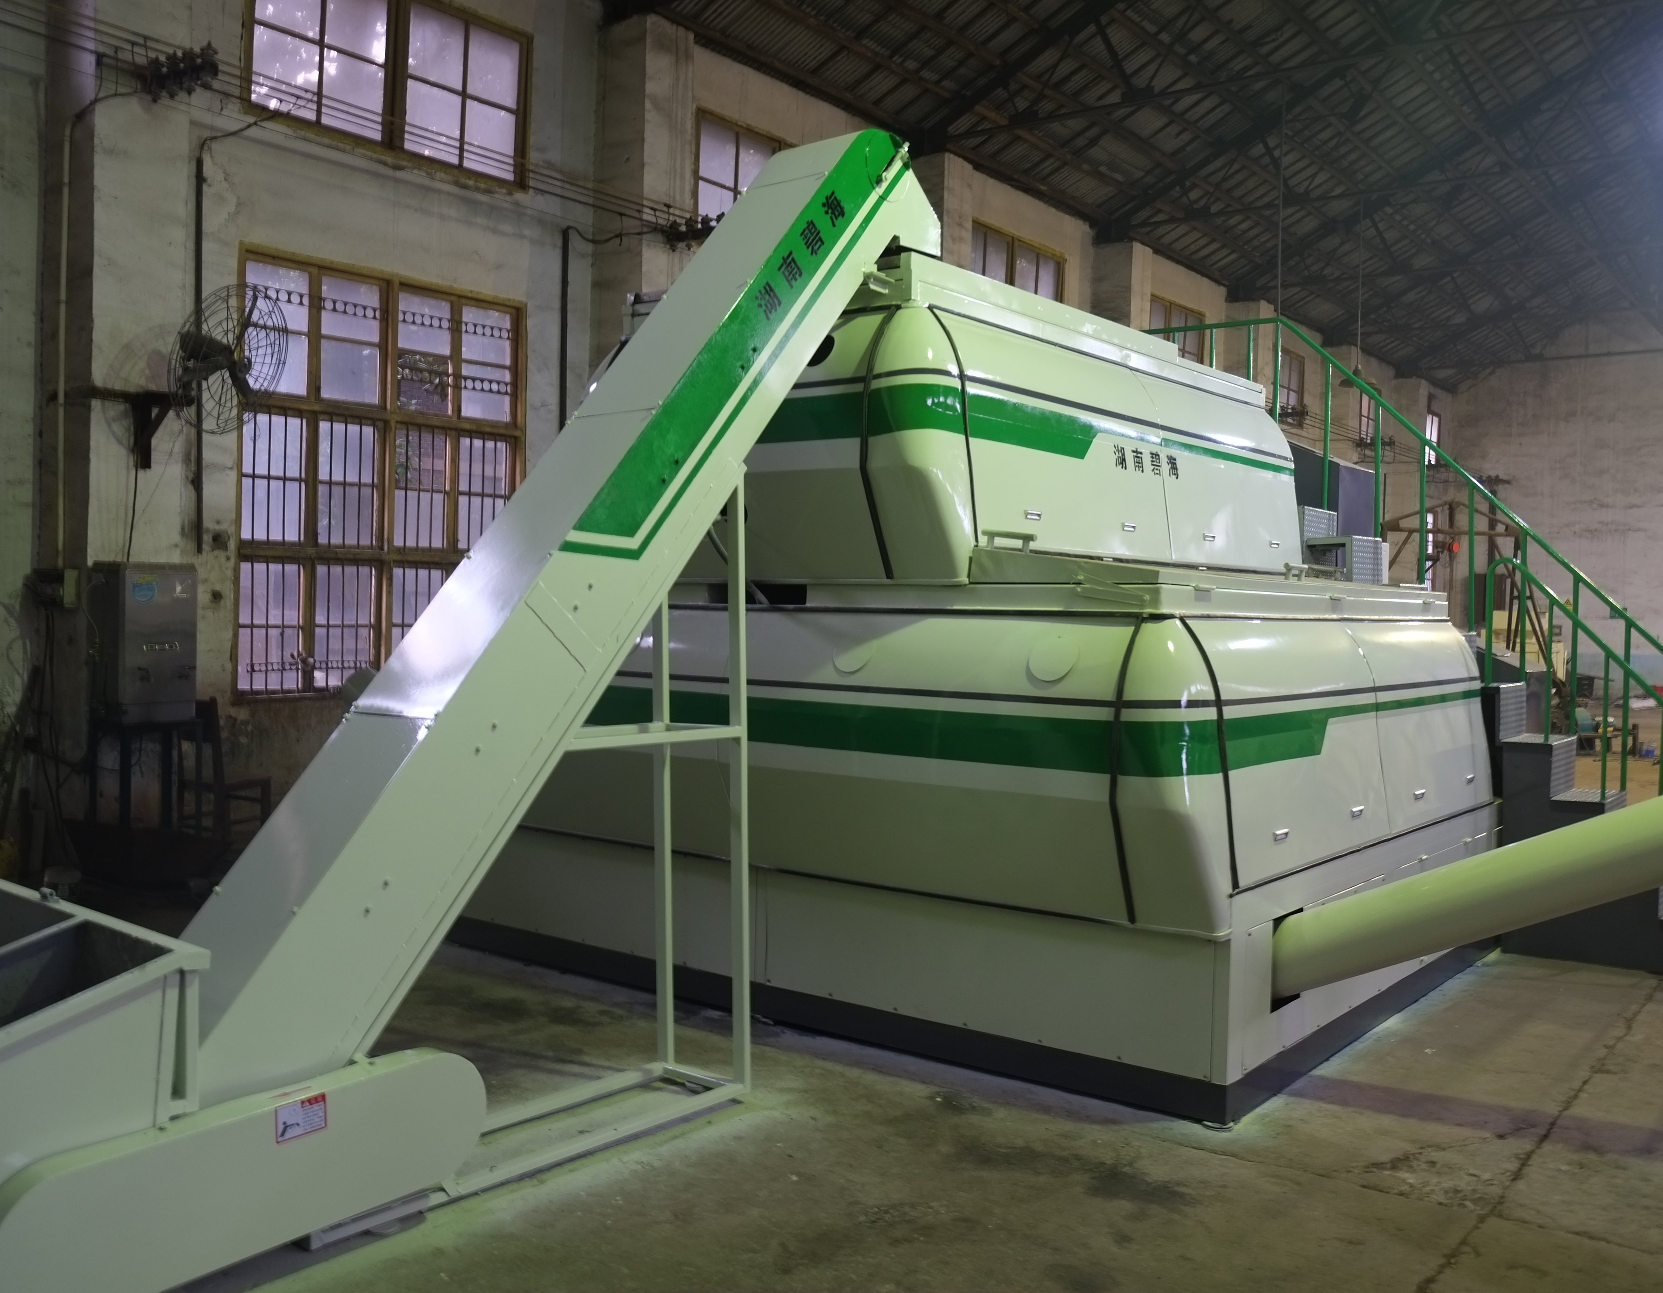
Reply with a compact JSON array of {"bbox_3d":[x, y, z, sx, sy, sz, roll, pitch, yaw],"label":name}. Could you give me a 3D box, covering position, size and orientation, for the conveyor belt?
[{"bbox_3d":[-0.673,-0.158,3.886,0.334,2.939,2.868,2,2,38],"label":"conveyor belt"}]

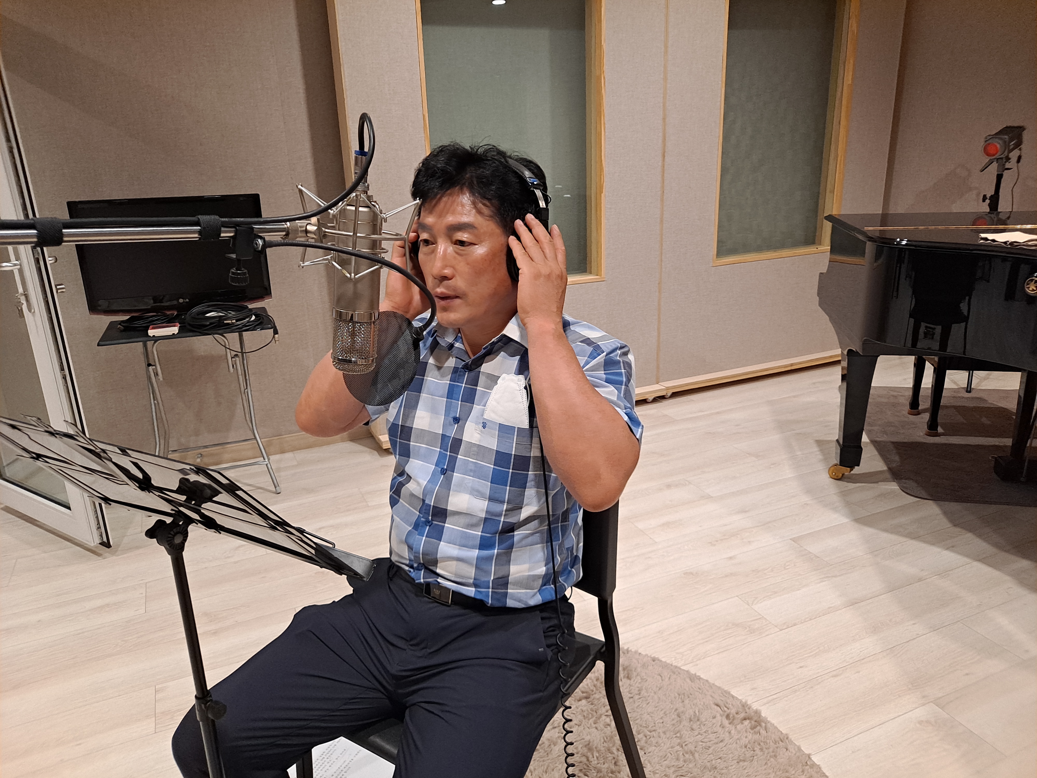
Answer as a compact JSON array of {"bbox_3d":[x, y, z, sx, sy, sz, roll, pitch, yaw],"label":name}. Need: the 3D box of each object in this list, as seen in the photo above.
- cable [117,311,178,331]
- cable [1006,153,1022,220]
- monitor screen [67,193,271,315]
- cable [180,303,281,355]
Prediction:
[{"bbox_3d":[-1.386,-0.253,2.812,0.208,0.052,0.130,-7,19,-15],"label":"cable"},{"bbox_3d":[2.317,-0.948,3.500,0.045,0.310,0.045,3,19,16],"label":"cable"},{"bbox_3d":[-1.295,-0.511,2.838,0.645,0.419,0.065,-9,20,-19],"label":"monitor screen"},{"bbox_3d":[-1.078,-0.232,2.819,0.333,0.163,0.200,-7,19,-15],"label":"cable"}]

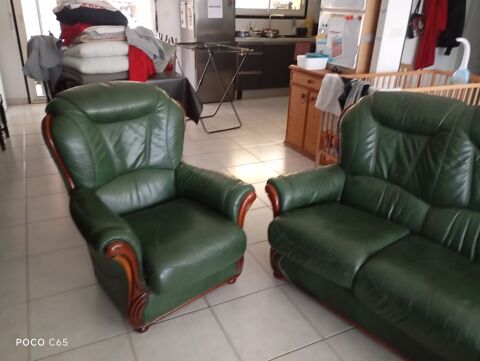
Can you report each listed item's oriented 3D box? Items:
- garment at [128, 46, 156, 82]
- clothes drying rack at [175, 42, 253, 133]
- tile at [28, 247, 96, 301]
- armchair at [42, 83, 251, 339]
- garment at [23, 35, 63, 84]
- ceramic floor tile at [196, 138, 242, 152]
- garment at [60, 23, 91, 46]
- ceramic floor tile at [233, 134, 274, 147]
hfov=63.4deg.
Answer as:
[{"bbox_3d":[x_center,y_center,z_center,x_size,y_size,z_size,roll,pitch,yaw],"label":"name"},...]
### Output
[{"bbox_3d":[-0.931,-1.108,3.712,0.246,0.327,0.221,-16,31,-36],"label":"garment"},{"bbox_3d":[-0.344,-1.208,4.968,0.595,0.969,0.935,-16,30,-35],"label":"clothes drying rack"},{"bbox_3d":[-1.010,0.518,2.284,0.425,0.009,0.425,-10,27,-25],"label":"tile"},{"bbox_3d":[-0.493,0.047,2.117,0.842,1.028,0.914,-17,31,-37],"label":"armchair"},{"bbox_3d":[-1.783,-1.092,3.508,0.306,0.391,0.264,-16,31,-36],"label":"garment"},{"bbox_3d":[-0.257,-0.398,4.375,0.425,0.009,0.425,-10,27,-25],"label":"ceramic floor tile"},{"bbox_3d":[-1.440,-1.286,3.422,0.297,0.191,0.319,-16,31,-36],"label":"garment"},{"bbox_3d":[0.123,-0.463,4.556,0.425,0.009,0.425,-10,27,-25],"label":"ceramic floor tile"}]

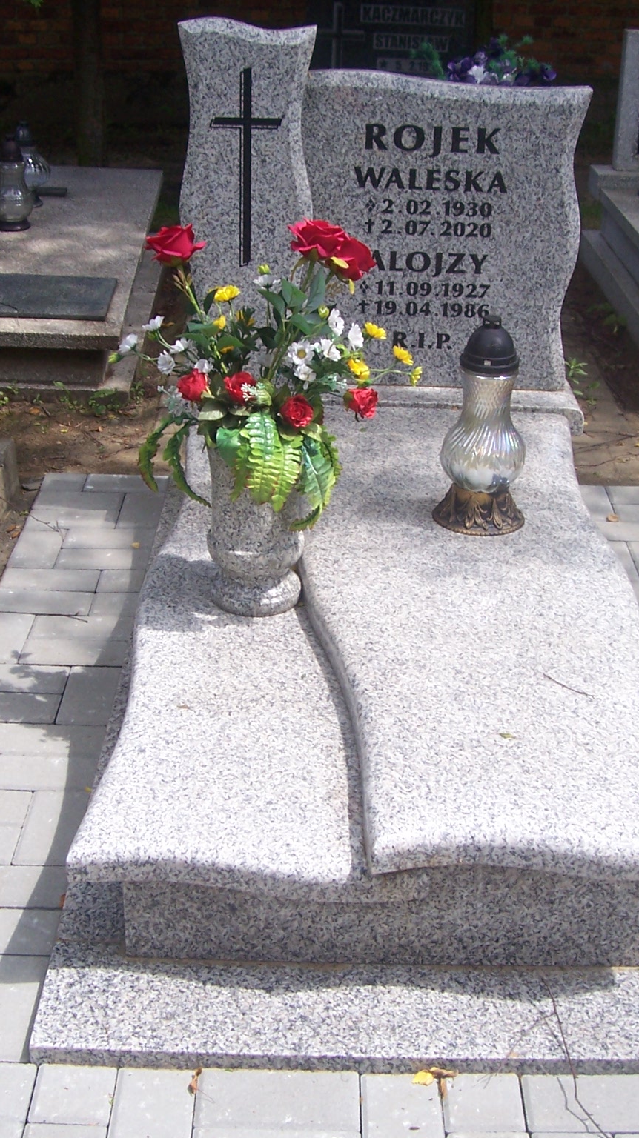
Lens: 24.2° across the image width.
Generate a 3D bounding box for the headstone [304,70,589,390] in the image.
[{"bbox_3d":[0.261,-0.723,3.247,0.605,0.667,0.085,2,27,0],"label":"headstone"}]

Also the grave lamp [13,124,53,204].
[{"bbox_3d":[-1.030,-1.443,5.284,0.155,0.285,0.155,1,26,-1],"label":"grave lamp"}]

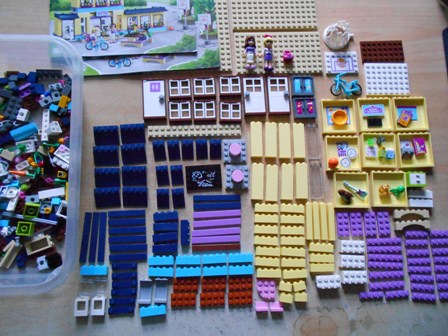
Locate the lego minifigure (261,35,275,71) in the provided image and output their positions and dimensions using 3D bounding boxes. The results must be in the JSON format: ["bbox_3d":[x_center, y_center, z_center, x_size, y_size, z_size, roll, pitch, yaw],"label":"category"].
[{"bbox_3d":[0.063,-0.165,0.481,0.022,0.015,0.051,-1,81,-4],"label":"lego minifigure"}]

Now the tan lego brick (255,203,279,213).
[{"bbox_3d":[0.057,0.054,0.458,0.032,0.008,0.011,0,81,-3],"label":"tan lego brick"}]

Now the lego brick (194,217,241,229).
[{"bbox_3d":[-0.009,0.073,0.454,0.064,0.003,0.008,-3,81,-3],"label":"lego brick"}]

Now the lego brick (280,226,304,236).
[{"bbox_3d":[0.091,0.083,0.452,0.032,0.008,0.011,1,81,-3],"label":"lego brick"}]

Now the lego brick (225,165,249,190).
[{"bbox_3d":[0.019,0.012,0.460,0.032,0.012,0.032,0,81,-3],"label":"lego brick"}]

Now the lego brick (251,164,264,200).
[{"bbox_3d":[0.045,0.018,0.460,0.016,0.008,0.050,1,81,-3],"label":"lego brick"}]

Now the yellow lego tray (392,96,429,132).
[{"bbox_3d":[0.267,-0.077,0.486,0.048,0.008,0.050,-1,81,-3],"label":"yellow lego tray"}]

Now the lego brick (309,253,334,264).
[{"bbox_3d":[0.129,0.119,0.448,0.032,0.008,0.011,0,81,-3],"label":"lego brick"}]

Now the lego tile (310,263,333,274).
[{"bbox_3d":[0.130,0.132,0.448,0.032,0.008,0.011,0,82,-2],"label":"lego tile"}]

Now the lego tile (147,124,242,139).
[{"bbox_3d":[-0.040,-0.050,0.468,0.128,0.005,0.016,-1,82,-2],"label":"lego tile"}]

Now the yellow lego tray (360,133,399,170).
[{"bbox_3d":[0.219,-0.024,0.475,0.048,0.008,0.050,0,82,-2],"label":"yellow lego tray"}]

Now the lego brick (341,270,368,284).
[{"bbox_3d":[0.173,0.145,0.447,0.032,0.011,0.016,0,82,-2],"label":"lego brick"}]

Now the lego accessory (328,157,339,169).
[{"bbox_3d":[0.151,-0.006,0.464,0.014,0.014,0.014,1,81,-3],"label":"lego accessory"}]

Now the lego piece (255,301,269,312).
[{"bbox_3d":[0.048,0.178,0.434,0.016,0.008,0.010,1,81,-3],"label":"lego piece"}]

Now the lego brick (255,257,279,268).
[{"bbox_3d":[0.057,0.123,0.444,0.032,0.008,0.011,4,81,-2],"label":"lego brick"}]

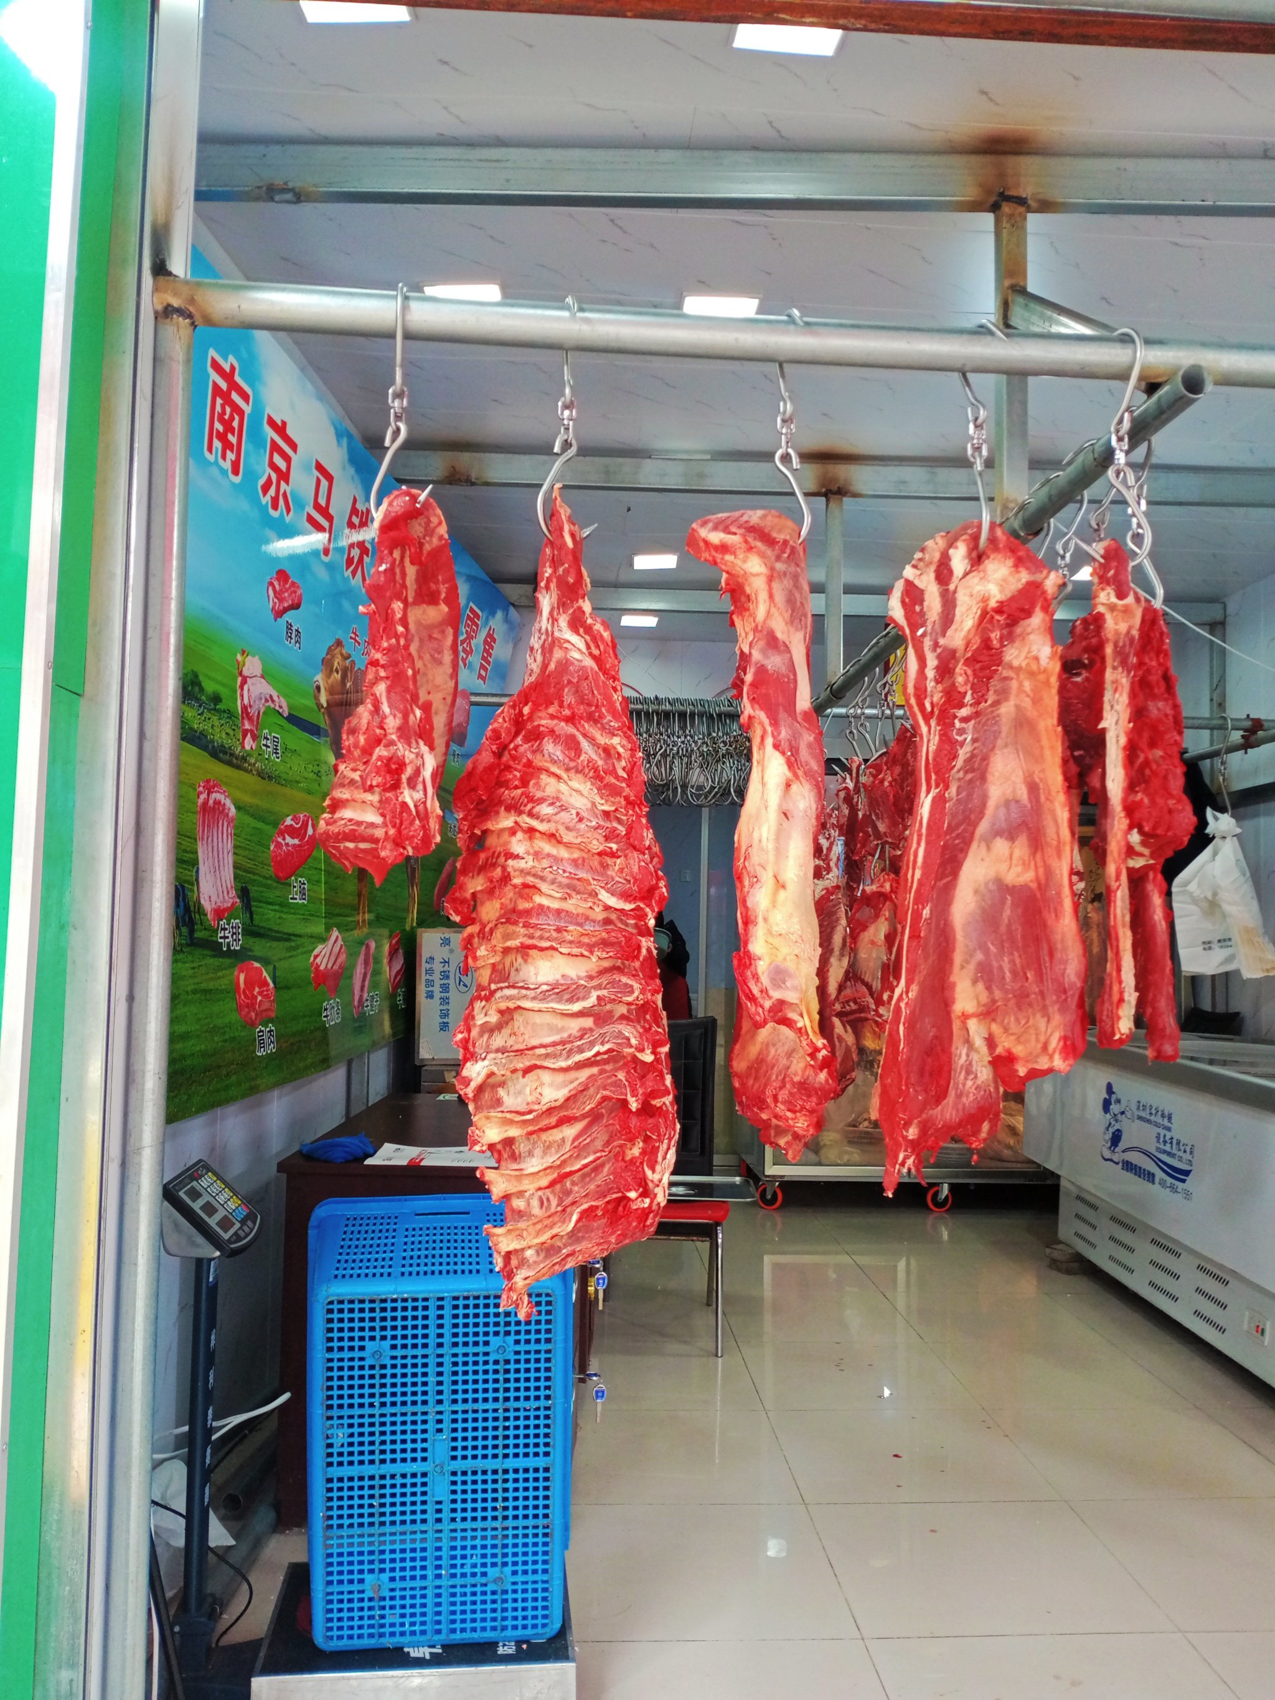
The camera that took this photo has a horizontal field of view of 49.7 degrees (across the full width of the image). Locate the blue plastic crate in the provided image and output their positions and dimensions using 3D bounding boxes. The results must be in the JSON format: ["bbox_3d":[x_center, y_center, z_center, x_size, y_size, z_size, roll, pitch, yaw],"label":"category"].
[{"bbox_3d":[-0.331,0.963,2.325,0.470,0.670,0.310,1,4,-7],"label":"blue plastic crate"}]

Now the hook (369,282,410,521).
[{"bbox_3d":[-0.320,-0.592,1.850,0.055,0.335,0.110,3,-4,-30],"label":"hook"}]

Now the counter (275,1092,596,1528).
[{"bbox_3d":[-0.452,1.097,3.560,0.640,0.770,1.280,1,-4,2],"label":"counter"}]

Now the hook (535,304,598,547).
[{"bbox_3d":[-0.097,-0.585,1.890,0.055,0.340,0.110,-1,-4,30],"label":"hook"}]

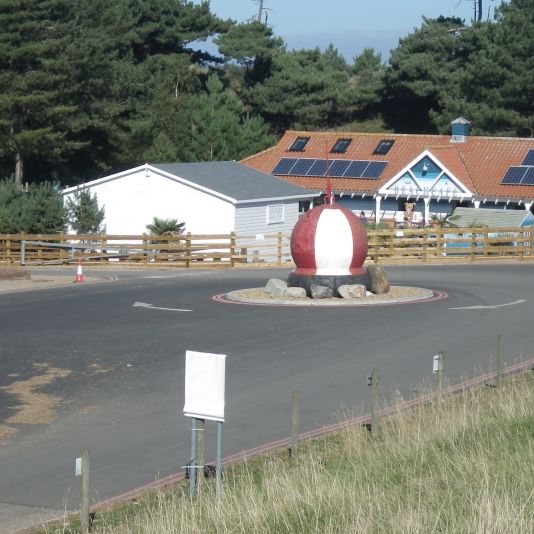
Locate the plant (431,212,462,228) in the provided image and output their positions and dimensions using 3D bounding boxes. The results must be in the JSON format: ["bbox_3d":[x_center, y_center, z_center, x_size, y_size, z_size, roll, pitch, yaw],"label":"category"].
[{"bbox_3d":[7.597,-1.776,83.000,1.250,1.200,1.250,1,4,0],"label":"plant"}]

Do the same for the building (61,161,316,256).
[{"bbox_3d":[-3.109,-2.458,79.796,8.050,3.660,7.400,4,6,27],"label":"building"}]

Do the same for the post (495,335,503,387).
[{"bbox_3d":[4.600,1.861,38.400,0.110,1.060,0.110,3,4,26],"label":"post"}]

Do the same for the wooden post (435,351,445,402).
[{"bbox_3d":[3.644,2.334,40.500,0.120,1.160,0.120,4,6,27],"label":"wooden post"}]

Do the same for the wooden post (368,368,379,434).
[{"bbox_3d":[1.823,2.275,32.800,0.110,1.100,0.110,3,4,26],"label":"wooden post"}]

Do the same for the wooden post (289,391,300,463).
[{"bbox_3d":[0.446,2.460,30.000,0.110,1.100,0.110,3,4,26],"label":"wooden post"}]

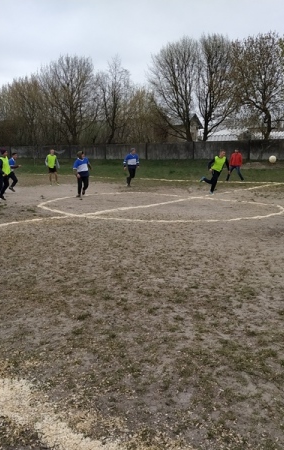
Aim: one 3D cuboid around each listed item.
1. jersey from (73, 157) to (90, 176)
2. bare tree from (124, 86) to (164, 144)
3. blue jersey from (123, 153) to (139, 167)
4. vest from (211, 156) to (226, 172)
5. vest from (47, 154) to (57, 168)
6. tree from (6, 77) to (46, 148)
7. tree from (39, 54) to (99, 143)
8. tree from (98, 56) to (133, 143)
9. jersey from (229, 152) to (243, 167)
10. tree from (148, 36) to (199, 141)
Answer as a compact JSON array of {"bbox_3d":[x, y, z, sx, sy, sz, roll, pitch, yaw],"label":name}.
[{"bbox_3d":[-2.181,-2.081,15.000,0.600,0.700,0.340,-4,11,-17],"label":"jersey"},{"bbox_3d":[0.186,-12.759,51.550,5.203,8.676,4.943,0,10,0],"label":"bare tree"},{"bbox_3d":[-0.517,-2.931,18.700,0.640,0.640,0.320,-2,10,-6],"label":"blue jersey"},{"bbox_3d":[2.786,-2.210,15.149,0.470,0.600,0.330,6,13,-38],"label":"vest"},{"bbox_3d":[-4.307,-3.008,19.800,0.440,0.640,0.280,-2,10,-8],"label":"vest"},{"bbox_3d":[-16.970,-15.915,61.141,5.877,11.835,5.583,0,10,0],"label":"tree"},{"bbox_3d":[-10.282,-16.665,59.000,8.400,14.000,8.200,-1,10,0],"label":"tree"},{"bbox_3d":[-3.482,-14.867,52.692,4.558,12.730,4.330,0,10,0],"label":"tree"},{"bbox_3d":[4.829,-3.391,21.439,0.660,0.720,0.340,1,10,7],"label":"jersey"},{"bbox_3d":[3.479,-14.198,46.715,5.723,13.296,5.437,0,10,0],"label":"tree"}]

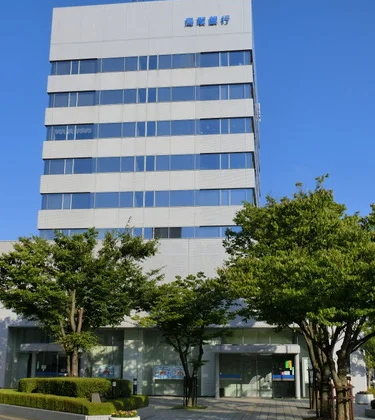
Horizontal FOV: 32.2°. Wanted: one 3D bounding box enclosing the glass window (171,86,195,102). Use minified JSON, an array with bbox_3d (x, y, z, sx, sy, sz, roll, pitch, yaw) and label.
[{"bbox_3d":[-0.392,-11.045,61.887,2.246,1.532,0.150,-1,-14,8],"label":"glass window"}]

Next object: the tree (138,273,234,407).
[{"bbox_3d":[0.019,6.069,30.774,4.400,6.150,4.400,-1,-14,7],"label":"tree"}]

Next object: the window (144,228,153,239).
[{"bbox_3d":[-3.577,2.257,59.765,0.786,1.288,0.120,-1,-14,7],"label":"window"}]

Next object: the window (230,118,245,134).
[{"bbox_3d":[4.486,-7.556,58.705,1.398,1.464,0.150,-1,-15,8],"label":"window"}]

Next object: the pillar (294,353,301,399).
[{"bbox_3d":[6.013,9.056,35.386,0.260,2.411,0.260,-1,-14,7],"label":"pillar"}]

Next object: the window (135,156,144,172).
[{"bbox_3d":[-4.356,-4.207,60.239,0.831,1.424,0.120,-1,-15,7],"label":"window"}]

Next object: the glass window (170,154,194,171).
[{"bbox_3d":[-0.483,-4.626,63.768,2.377,1.675,0.100,-1,-15,8],"label":"glass window"}]

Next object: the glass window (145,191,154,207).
[{"bbox_3d":[-3.381,-1.005,58.084,0.834,1.423,0.150,-1,-15,8],"label":"glass window"}]

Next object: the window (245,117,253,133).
[{"bbox_3d":[6.072,-8.276,63.993,0.565,1.688,0.100,-1,-15,8],"label":"window"}]

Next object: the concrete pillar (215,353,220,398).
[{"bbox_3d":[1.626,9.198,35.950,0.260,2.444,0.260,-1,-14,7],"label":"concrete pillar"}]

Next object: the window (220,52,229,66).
[{"bbox_3d":[3.532,-14.377,62.054,0.765,1.443,0.150,-1,-14,7],"label":"window"}]

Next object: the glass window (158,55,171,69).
[{"bbox_3d":[-2.175,-14.299,62.819,1.275,1.536,0.150,-1,-14,7],"label":"glass window"}]

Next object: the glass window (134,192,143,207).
[{"bbox_3d":[-4.501,-0.924,60.700,0.800,1.490,0.120,-1,-14,7],"label":"glass window"}]

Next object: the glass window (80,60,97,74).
[{"bbox_3d":[-9.846,-14.213,64.811,1.718,1.540,0.120,-1,-14,7],"label":"glass window"}]

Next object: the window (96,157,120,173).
[{"bbox_3d":[-7.435,-4.239,61.632,2.312,1.553,0.120,-1,-15,7],"label":"window"}]

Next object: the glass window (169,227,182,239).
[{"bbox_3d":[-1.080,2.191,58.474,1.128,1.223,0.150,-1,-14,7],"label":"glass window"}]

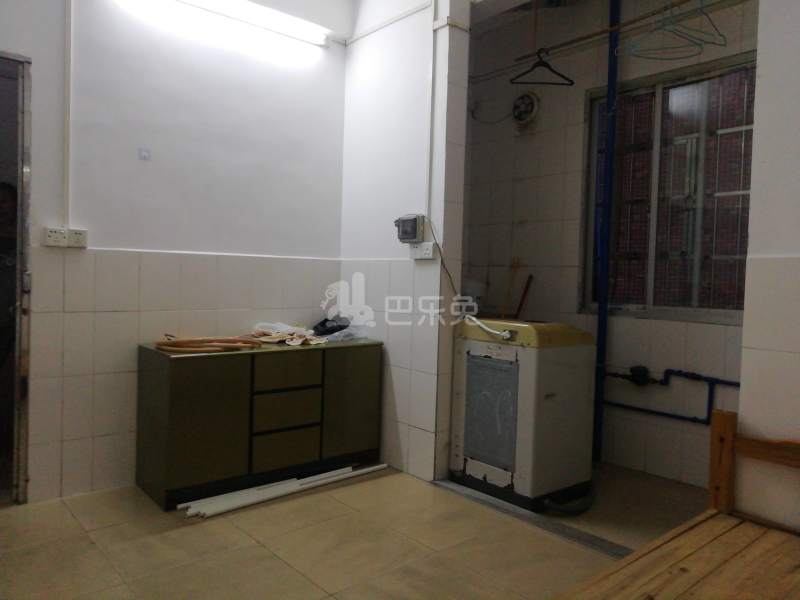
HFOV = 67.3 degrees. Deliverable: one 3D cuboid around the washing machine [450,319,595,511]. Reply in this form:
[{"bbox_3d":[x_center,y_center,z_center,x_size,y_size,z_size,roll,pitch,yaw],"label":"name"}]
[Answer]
[{"bbox_3d":[0.638,0.533,3.122,0.492,0.865,0.533,0,3,-40],"label":"washing machine"}]

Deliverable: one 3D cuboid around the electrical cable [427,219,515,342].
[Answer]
[{"bbox_3d":[0.346,-0.110,2.985,0.135,0.580,0.475,0,3,-40],"label":"electrical cable"}]

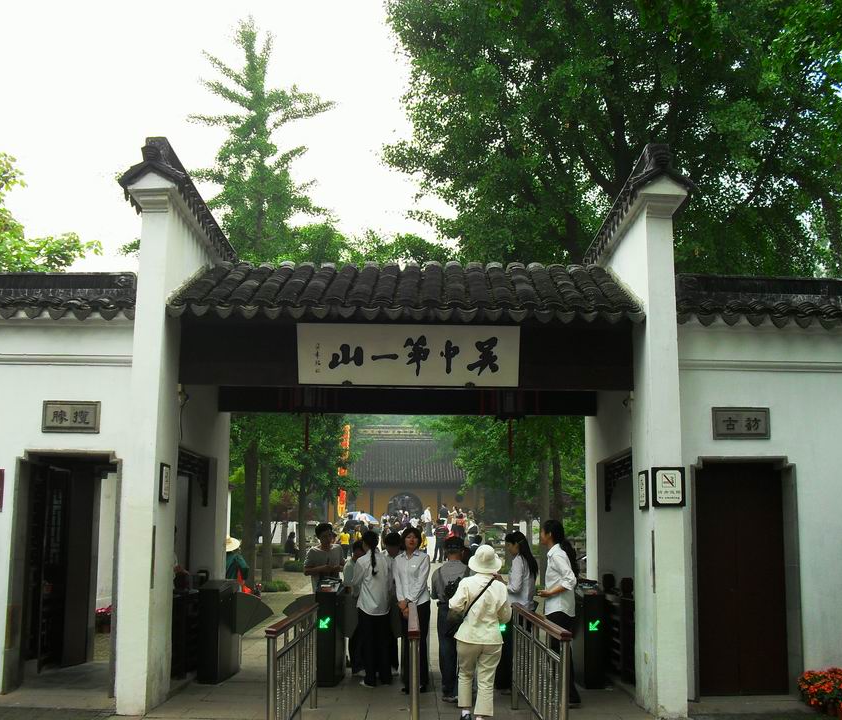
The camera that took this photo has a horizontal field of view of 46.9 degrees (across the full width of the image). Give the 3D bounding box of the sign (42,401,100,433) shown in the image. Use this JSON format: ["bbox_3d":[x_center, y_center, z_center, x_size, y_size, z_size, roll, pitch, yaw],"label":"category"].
[{"bbox_3d":[-3.489,0.573,9.690,0.577,0.320,0.050,1,-9,0],"label":"sign"}]

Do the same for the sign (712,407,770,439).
[{"bbox_3d":[3.201,0.637,9.690,0.575,0.320,0.050,1,-9,0],"label":"sign"}]

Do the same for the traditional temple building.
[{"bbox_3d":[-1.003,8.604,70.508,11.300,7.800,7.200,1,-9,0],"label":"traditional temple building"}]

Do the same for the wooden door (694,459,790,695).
[{"bbox_3d":[3.229,2.194,9.806,0.950,2.310,0.080,1,-9,0],"label":"wooden door"}]

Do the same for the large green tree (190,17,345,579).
[{"bbox_3d":[-4.082,-1.854,25.164,4.300,14.900,4.300,1,-9,0],"label":"large green tree"}]

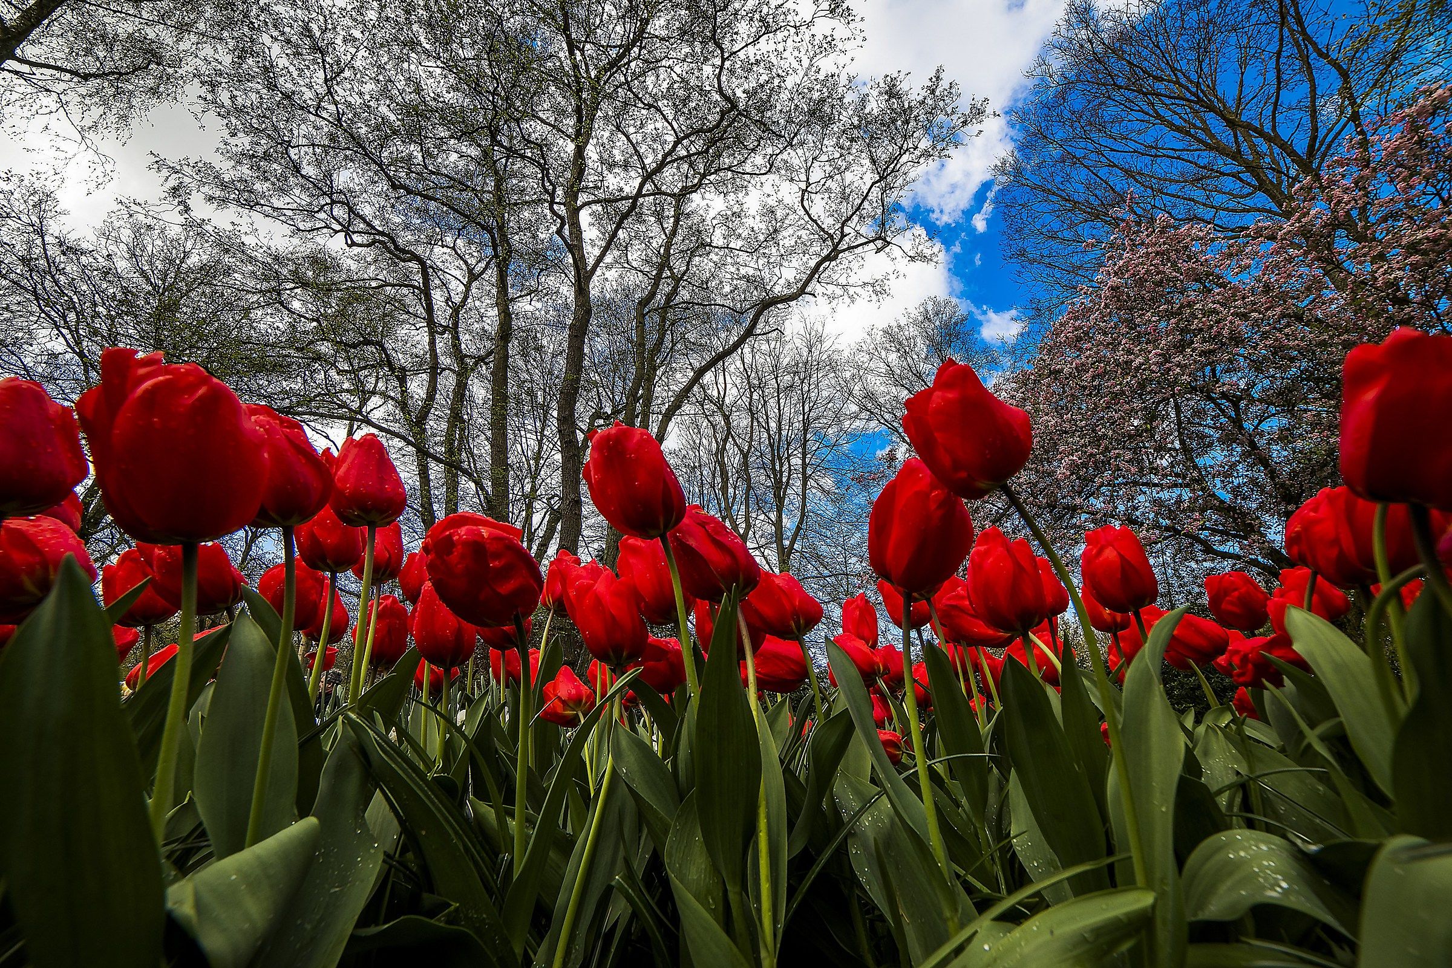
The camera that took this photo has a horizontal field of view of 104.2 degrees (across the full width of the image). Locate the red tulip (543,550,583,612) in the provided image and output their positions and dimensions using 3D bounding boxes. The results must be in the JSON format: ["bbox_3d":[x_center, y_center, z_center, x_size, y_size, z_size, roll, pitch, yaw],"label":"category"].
[{"bbox_3d":[-0.196,0.118,0.695,0.057,0.076,0.057,10,-22,0],"label":"red tulip"}]

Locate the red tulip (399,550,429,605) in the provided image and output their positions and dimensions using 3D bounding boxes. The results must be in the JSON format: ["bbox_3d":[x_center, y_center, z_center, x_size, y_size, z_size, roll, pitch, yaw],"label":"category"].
[{"bbox_3d":[-0.371,0.115,0.694,0.053,0.068,0.053,-13,-18,0],"label":"red tulip"}]

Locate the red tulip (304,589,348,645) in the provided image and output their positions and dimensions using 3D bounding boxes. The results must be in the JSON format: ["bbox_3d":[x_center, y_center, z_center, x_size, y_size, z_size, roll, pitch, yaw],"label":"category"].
[{"bbox_3d":[-0.479,0.153,0.675,0.051,0.072,0.051,-13,-18,0],"label":"red tulip"}]

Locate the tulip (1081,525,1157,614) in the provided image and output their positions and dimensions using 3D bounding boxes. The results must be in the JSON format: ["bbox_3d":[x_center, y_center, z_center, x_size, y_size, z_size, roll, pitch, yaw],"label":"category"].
[{"bbox_3d":[0.337,0.074,0.488,0.056,0.070,0.056,-16,-25,32],"label":"tulip"}]

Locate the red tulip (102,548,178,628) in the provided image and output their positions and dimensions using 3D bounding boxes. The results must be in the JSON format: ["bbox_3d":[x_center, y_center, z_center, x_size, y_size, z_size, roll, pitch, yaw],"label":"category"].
[{"bbox_3d":[-0.563,0.101,0.544,0.055,0.068,0.055,-20,-1,44],"label":"red tulip"}]

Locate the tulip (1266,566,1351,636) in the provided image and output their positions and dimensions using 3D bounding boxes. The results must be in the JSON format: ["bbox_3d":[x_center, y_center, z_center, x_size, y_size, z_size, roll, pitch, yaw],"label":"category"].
[{"bbox_3d":[0.621,0.124,0.604,0.065,0.063,0.063,34,19,9],"label":"tulip"}]

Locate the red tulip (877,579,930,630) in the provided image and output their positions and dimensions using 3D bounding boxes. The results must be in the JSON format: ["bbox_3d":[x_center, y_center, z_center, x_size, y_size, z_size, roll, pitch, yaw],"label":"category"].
[{"bbox_3d":[0.218,0.140,0.694,0.059,0.075,0.059,-14,-23,0],"label":"red tulip"}]

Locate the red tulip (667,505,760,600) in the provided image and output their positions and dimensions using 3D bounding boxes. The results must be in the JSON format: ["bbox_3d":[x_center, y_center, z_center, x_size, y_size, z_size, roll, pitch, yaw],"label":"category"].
[{"bbox_3d":[-0.010,0.045,0.378,0.061,0.068,0.061,-23,-19,0],"label":"red tulip"}]

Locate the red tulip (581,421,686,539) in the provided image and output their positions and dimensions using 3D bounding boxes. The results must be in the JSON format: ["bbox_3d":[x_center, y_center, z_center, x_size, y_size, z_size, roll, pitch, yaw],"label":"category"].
[{"bbox_3d":[-0.052,-0.003,0.327,0.058,0.071,0.058,-18,-18,0],"label":"red tulip"}]

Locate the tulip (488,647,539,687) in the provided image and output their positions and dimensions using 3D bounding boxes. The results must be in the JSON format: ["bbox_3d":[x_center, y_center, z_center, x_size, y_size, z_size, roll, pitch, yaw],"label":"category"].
[{"bbox_3d":[-0.289,0.246,0.776,0.064,0.068,0.064,-10,-17,0],"label":"tulip"}]

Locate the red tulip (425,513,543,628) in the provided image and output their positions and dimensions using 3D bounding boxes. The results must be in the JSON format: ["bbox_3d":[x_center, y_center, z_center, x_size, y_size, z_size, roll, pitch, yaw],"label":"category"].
[{"bbox_3d":[-0.151,0.054,0.351,0.065,0.068,0.065,-33,-7,-24],"label":"red tulip"}]

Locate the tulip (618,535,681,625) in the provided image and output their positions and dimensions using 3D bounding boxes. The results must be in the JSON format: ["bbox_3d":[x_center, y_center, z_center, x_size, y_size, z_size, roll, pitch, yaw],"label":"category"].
[{"bbox_3d":[-0.053,0.073,0.431,0.057,0.069,0.057,-13,-18,0],"label":"tulip"}]

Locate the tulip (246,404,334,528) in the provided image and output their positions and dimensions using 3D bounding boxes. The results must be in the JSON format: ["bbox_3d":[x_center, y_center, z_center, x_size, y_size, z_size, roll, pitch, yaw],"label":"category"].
[{"bbox_3d":[-0.300,-0.013,0.386,0.052,0.085,0.052,-13,-9,0],"label":"tulip"}]

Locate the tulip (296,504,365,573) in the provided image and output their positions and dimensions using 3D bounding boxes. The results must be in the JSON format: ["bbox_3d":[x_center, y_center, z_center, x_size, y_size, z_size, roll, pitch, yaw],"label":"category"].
[{"bbox_3d":[-0.384,0.053,0.550,0.056,0.066,0.056,-4,-14,-35],"label":"tulip"}]

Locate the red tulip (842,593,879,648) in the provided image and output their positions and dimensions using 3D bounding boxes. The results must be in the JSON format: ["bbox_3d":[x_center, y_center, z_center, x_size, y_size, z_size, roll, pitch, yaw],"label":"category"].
[{"bbox_3d":[0.165,0.170,0.699,0.045,0.068,0.045,-8,-21,11],"label":"red tulip"}]

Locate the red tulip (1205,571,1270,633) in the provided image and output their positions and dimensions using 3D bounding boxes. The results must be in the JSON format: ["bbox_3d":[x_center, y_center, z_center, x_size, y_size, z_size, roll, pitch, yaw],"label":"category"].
[{"bbox_3d":[0.640,0.148,0.708,0.059,0.075,0.059,-5,-23,0],"label":"red tulip"}]

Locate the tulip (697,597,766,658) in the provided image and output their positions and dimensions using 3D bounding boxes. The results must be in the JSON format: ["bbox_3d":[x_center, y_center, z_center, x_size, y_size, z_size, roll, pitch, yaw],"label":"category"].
[{"bbox_3d":[0.004,0.098,0.437,0.056,0.071,0.056,-7,-18,0],"label":"tulip"}]

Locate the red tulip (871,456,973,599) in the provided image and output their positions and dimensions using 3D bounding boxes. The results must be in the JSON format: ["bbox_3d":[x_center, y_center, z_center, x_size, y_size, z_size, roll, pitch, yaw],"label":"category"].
[{"bbox_3d":[0.107,0.024,0.312,0.056,0.078,0.056,3,-18,0],"label":"red tulip"}]

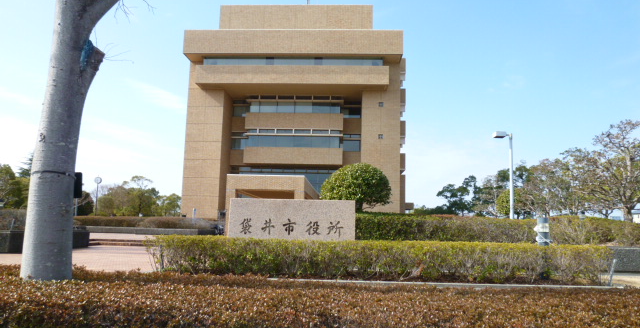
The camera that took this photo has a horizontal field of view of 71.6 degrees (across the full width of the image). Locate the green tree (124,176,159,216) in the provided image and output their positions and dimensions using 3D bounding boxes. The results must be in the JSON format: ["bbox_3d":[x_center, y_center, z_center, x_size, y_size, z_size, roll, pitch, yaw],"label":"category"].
[{"bbox_3d":[-25.569,5.142,63.423,4.990,6.730,4.990,1,-7,3],"label":"green tree"}]

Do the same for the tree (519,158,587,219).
[{"bbox_3d":[21.473,3.287,40.744,5.910,7.280,5.910,1,-7,3],"label":"tree"}]

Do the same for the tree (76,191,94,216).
[{"bbox_3d":[-29.215,5.289,54.530,3.080,4.070,3.080,1,-7,3],"label":"tree"}]

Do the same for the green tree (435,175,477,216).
[{"bbox_3d":[16.543,4.908,53.949,4.920,7.050,4.920,1,-7,3],"label":"green tree"}]

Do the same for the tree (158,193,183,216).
[{"bbox_3d":[-23.142,6.944,69.114,4.200,4.680,4.200,1,-7,3],"label":"tree"}]

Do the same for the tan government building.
[{"bbox_3d":[-2.083,-4.438,60.943,25.380,26.350,26.000,1,-7,3],"label":"tan government building"}]

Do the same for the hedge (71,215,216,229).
[{"bbox_3d":[-12.723,4.218,31.704,10.930,0.800,1.500,1,-7,3],"label":"hedge"}]

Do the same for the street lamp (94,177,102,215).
[{"bbox_3d":[-21.798,3.673,43.200,0.700,4.870,0.400,1,-7,3],"label":"street lamp"}]

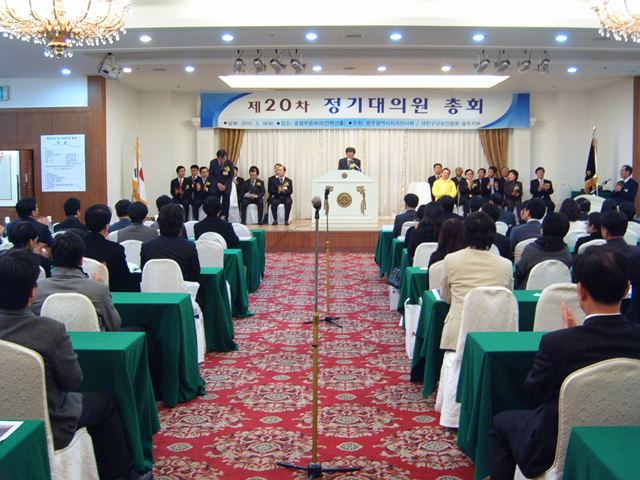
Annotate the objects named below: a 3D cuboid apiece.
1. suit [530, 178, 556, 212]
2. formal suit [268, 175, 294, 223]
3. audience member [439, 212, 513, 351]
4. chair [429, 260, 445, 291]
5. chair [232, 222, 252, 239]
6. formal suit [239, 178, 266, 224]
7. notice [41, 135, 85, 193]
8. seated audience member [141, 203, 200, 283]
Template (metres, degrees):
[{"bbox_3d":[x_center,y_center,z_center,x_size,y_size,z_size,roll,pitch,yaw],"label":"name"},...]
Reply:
[{"bbox_3d":[4.858,-0.931,14.970,0.560,0.950,0.680,1,6,11],"label":"suit"},{"bbox_3d":[-0.849,-0.929,15.077,0.560,0.970,0.700,0,6,-2],"label":"formal suit"},{"bbox_3d":[1.099,0.487,4.655,0.520,1.330,0.750,-1,6,-4],"label":"audience member"},{"bbox_3d":[1.094,0.606,6.059,0.460,0.920,0.560,0,6,-2],"label":"chair"},{"bbox_3d":[-1.160,0.200,10.169,0.460,0.920,0.560,0,6,1],"label":"chair"},{"bbox_3d":[-1.599,-0.963,16.328,0.570,1.080,0.650,0,6,1],"label":"formal suit"},{"bbox_3d":[-5.025,-1.496,13.413,0.870,1.130,0.020,0,6,1],"label":"notice"},{"bbox_3d":[-1.304,0.359,6.291,0.530,1.360,0.750,0,6,1],"label":"seated audience member"}]

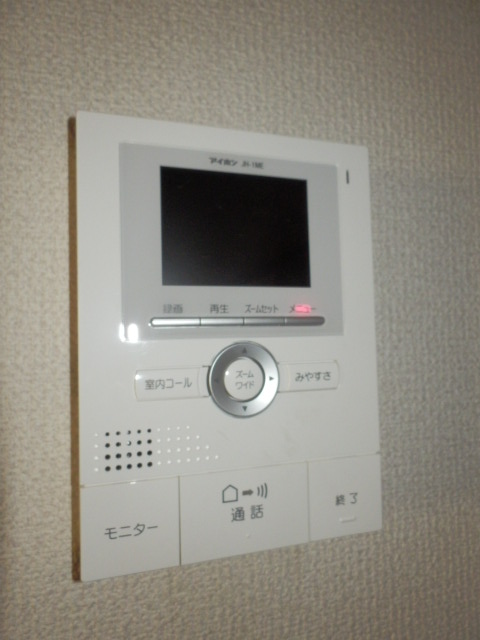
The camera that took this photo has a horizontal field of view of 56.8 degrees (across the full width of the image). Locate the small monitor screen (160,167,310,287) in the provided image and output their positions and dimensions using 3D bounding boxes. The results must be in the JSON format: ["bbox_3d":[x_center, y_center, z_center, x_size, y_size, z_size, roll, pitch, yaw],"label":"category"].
[{"bbox_3d":[0.000,-0.040,0.198,0.069,0.051,0.005,-1,-2,-17],"label":"small monitor screen"}]

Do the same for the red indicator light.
[{"bbox_3d":[0.030,-0.005,0.205,0.008,0.004,0.003,-1,-2,-17],"label":"red indicator light"}]

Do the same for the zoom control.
[{"bbox_3d":[0.002,0.026,0.194,0.031,0.031,0.004,-1,-2,-17],"label":"zoom control"}]

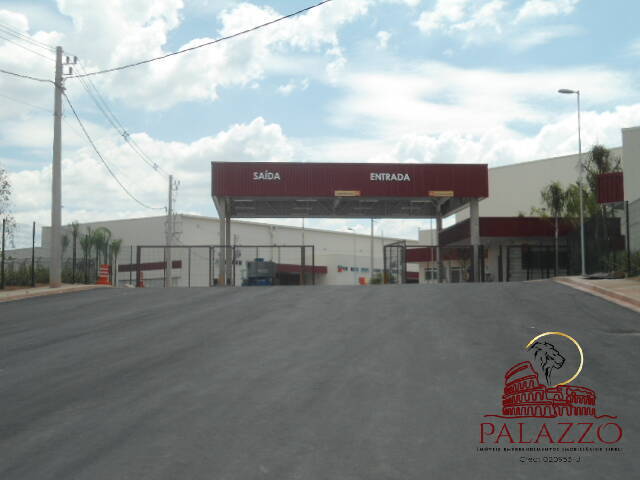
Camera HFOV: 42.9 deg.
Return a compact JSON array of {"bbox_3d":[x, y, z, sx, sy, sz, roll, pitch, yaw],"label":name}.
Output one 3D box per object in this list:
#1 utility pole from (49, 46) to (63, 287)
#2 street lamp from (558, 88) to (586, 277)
[{"bbox_3d":[-10.132,-2.861,31.401,0.430,9.350,0.430,0,-4,-4],"label":"utility pole"},{"bbox_3d":[10.177,-2.327,32.831,0.900,7.600,0.300,0,-4,-2],"label":"street lamp"}]

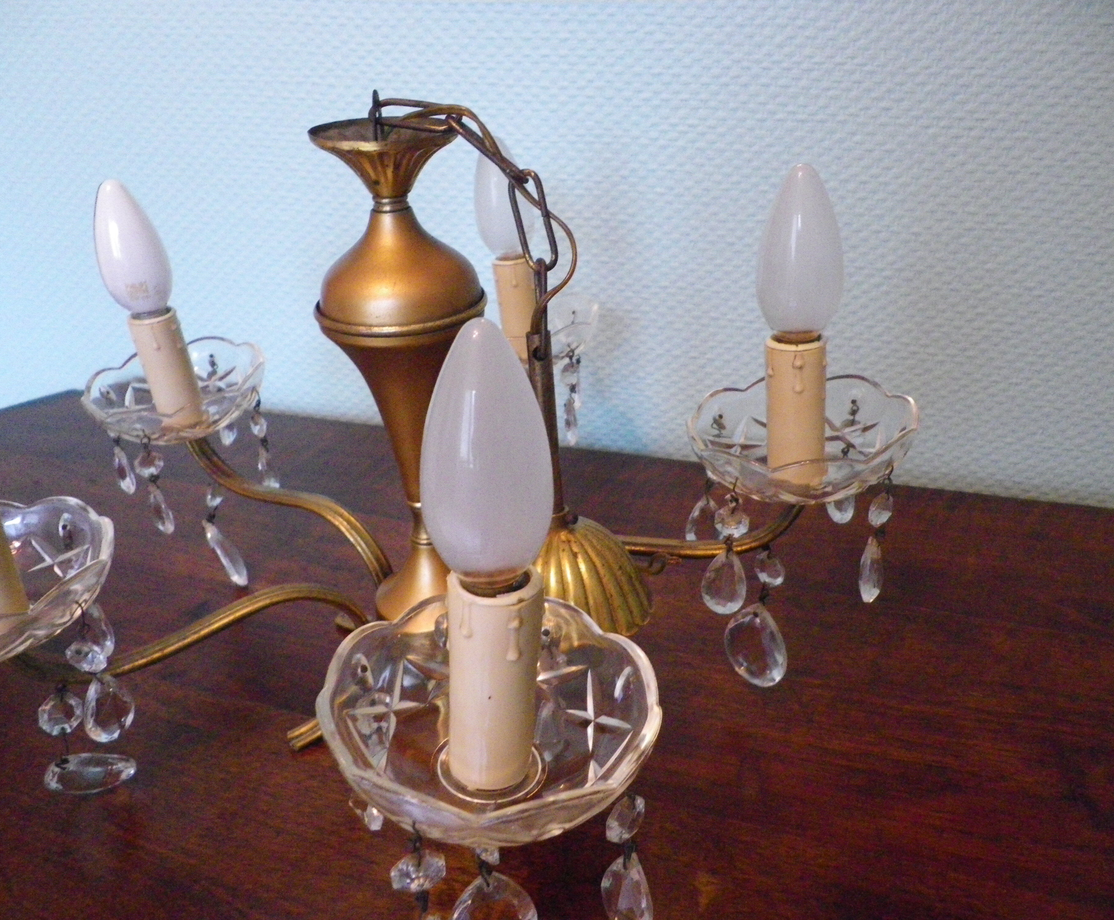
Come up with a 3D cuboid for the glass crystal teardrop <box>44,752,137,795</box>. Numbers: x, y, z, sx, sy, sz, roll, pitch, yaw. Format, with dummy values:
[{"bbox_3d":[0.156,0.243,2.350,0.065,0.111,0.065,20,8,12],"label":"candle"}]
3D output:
[{"bbox_3d":[-0.194,0.130,0.412,0.039,0.011,0.023,-5,25,-8],"label":"glass crystal teardrop"}]

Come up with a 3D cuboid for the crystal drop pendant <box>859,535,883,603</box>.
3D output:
[{"bbox_3d":[0.138,0.048,0.438,0.011,0.036,0.018,12,28,27],"label":"crystal drop pendant"}]

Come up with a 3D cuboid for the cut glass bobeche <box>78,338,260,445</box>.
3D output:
[{"bbox_3d":[-0.215,-0.034,0.570,0.100,0.036,0.100,-5,29,2],"label":"cut glass bobeche"}]

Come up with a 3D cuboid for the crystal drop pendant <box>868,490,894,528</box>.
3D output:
[{"bbox_3d":[0.139,0.021,0.427,0.015,0.017,0.009,-21,31,-35],"label":"crystal drop pendant"}]

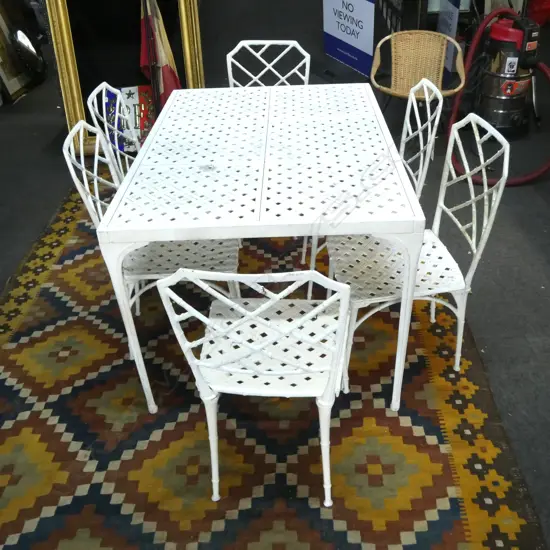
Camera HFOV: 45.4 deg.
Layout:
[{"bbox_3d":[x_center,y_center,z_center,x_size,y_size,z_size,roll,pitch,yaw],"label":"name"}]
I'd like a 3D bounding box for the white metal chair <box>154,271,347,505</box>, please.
[{"bbox_3d":[-0.012,0.207,1.857,0.457,0.864,0.552,1,32,6],"label":"white metal chair"}]

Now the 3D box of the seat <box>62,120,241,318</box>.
[{"bbox_3d":[-0.401,-0.133,2.447,0.547,0.864,0.457,-4,31,-2],"label":"seat"}]

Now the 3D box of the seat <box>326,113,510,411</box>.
[{"bbox_3d":[0.451,-0.079,2.287,0.547,0.864,0.457,-6,31,-5],"label":"seat"}]

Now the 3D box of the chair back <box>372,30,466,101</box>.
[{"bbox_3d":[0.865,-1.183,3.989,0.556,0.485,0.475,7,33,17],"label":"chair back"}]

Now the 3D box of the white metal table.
[{"bbox_3d":[-0.012,-0.188,2.625,0.907,0.737,1.401,-2,31,2],"label":"white metal table"}]

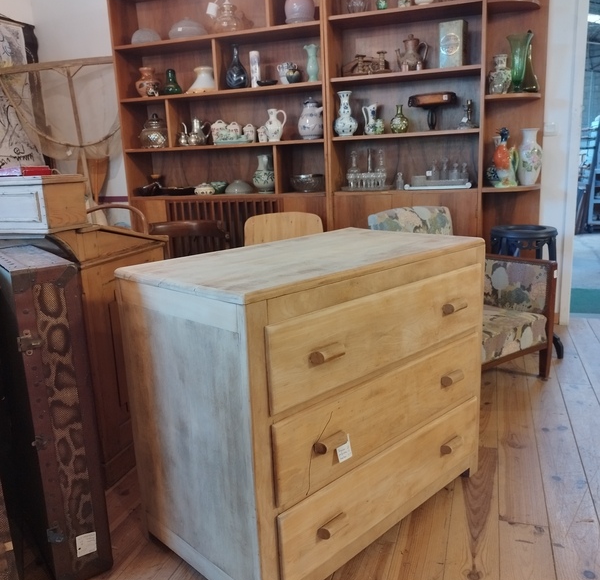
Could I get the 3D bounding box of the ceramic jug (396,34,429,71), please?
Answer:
[{"bbox_3d":[0.673,-1.406,3.327,0.198,0.235,0.131,2,13,18],"label":"ceramic jug"}]

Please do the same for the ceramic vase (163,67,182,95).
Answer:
[{"bbox_3d":[-0.846,-1.363,3.666,0.126,0.182,0.126,2,14,18],"label":"ceramic vase"}]

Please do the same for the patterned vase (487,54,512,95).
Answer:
[{"bbox_3d":[1.145,-1.219,3.159,0.124,0.229,0.124,2,13,18],"label":"patterned vase"}]

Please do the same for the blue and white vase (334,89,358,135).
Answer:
[{"bbox_3d":[0.281,-1.064,3.370,0.146,0.272,0.146,2,14,18],"label":"blue and white vase"}]

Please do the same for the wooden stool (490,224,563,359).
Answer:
[{"bbox_3d":[1.219,0.009,3.015,0.400,0.703,0.400,2,13,18],"label":"wooden stool"}]

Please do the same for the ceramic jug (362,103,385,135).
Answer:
[{"bbox_3d":[0.434,-1.023,3.341,0.111,0.191,0.086,0,13,10],"label":"ceramic jug"}]

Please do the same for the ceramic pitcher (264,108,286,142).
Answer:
[{"bbox_3d":[-0.157,-1.069,3.620,0.151,0.214,0.124,2,13,18],"label":"ceramic pitcher"}]

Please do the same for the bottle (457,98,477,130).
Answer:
[{"bbox_3d":[0.985,-1.024,3.259,0.119,0.177,0.114,2,13,18],"label":"bottle"}]

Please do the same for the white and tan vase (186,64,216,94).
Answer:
[{"bbox_3d":[-0.675,-1.424,3.780,0.212,0.176,0.212,2,13,18],"label":"white and tan vase"}]

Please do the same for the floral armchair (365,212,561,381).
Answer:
[{"bbox_3d":[0.768,0.032,2.747,0.648,0.815,0.670,-11,15,-32],"label":"floral armchair"}]

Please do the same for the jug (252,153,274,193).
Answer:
[{"bbox_3d":[-0.227,-0.762,3.644,0.159,0.242,0.159,-2,13,1],"label":"jug"}]

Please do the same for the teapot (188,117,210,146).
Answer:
[{"bbox_3d":[-0.707,-1.096,3.870,0.192,0.183,0.135,2,13,18],"label":"teapot"}]

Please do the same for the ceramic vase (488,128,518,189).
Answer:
[{"bbox_3d":[1.155,-0.749,3.126,0.146,0.327,0.110,-5,13,-10],"label":"ceramic vase"}]

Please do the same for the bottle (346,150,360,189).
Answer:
[{"bbox_3d":[0.350,-0.777,3.609,0.079,0.240,0.079,2,13,18],"label":"bottle"}]

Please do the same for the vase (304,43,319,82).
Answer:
[{"bbox_3d":[0.073,-1.397,3.445,0.091,0.239,0.091,-2,12,1],"label":"vase"}]

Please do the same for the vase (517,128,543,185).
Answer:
[{"bbox_3d":[1.306,-0.753,3.144,0.132,0.313,0.132,2,14,18],"label":"vase"}]

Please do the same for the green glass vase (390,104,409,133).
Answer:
[{"bbox_3d":[0.617,-1.048,3.421,0.105,0.176,0.105,2,13,18],"label":"green glass vase"}]

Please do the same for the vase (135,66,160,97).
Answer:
[{"bbox_3d":[-1.046,-1.429,3.845,0.170,0.213,0.166,2,13,18],"label":"vase"}]

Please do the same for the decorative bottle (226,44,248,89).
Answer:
[{"bbox_3d":[-0.399,-1.400,3.510,0.139,0.284,0.139,-2,13,1],"label":"decorative bottle"}]

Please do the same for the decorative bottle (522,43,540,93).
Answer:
[{"bbox_3d":[1.270,-1.251,3.079,0.121,0.338,0.121,2,14,18],"label":"decorative bottle"}]

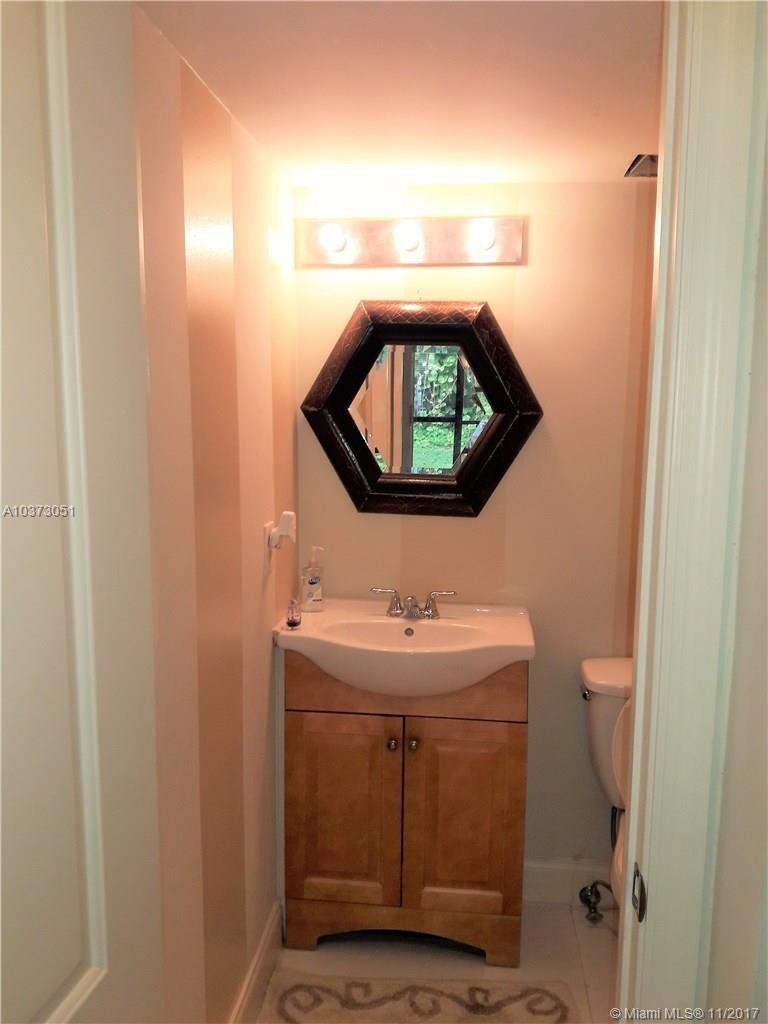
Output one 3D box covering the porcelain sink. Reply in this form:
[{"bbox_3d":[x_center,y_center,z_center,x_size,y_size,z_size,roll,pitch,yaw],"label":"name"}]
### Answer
[{"bbox_3d":[0.056,0.369,2.126,0.630,0.166,0.447,1,8,6],"label":"porcelain sink"}]

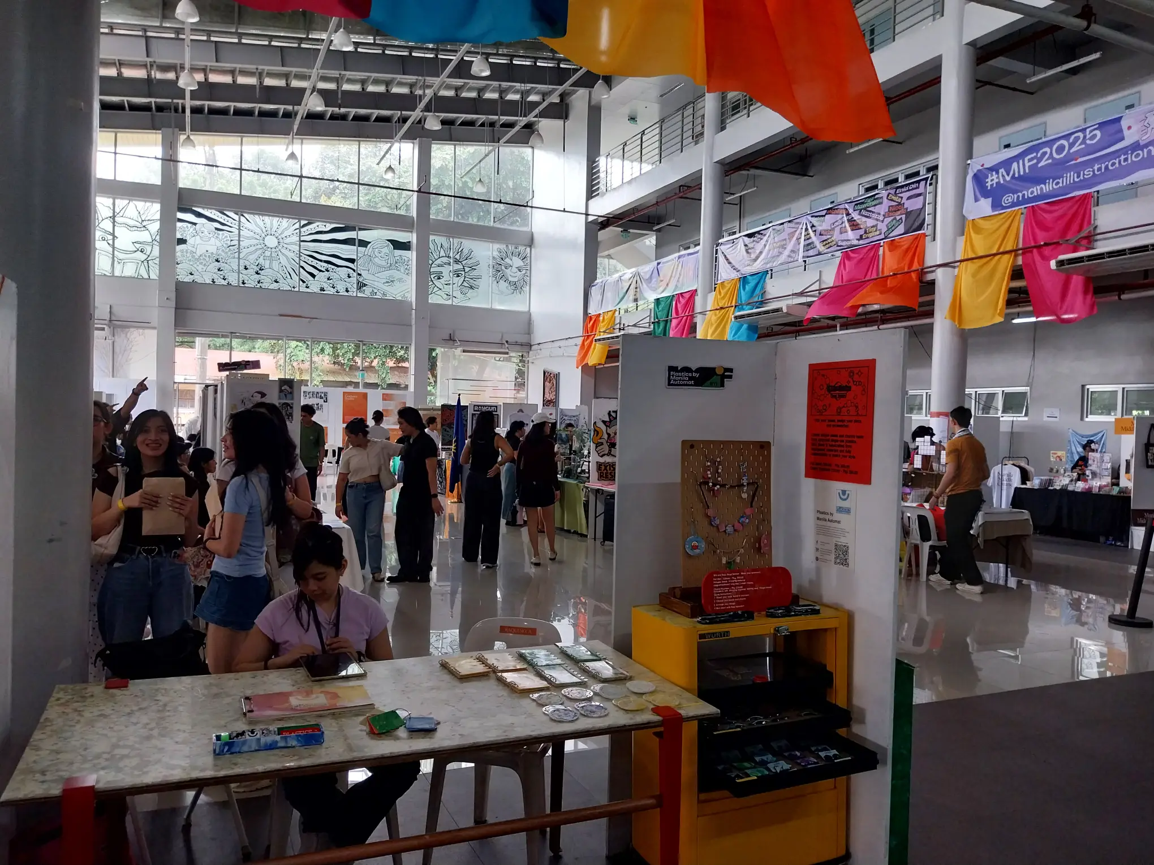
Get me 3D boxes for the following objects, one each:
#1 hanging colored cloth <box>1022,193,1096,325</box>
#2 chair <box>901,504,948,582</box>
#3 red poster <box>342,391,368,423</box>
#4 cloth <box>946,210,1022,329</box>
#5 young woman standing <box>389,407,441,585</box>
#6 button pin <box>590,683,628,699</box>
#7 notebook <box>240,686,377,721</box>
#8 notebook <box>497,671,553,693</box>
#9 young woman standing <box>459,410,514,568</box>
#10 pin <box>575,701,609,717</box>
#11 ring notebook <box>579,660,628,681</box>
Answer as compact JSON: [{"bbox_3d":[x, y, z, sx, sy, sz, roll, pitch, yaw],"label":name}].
[{"bbox_3d":[6.531,-2.340,11.761,0.200,1.630,1.000,1,1,-24],"label":"hanging colored cloth"},{"bbox_3d":[3.630,1.150,9.190,0.470,0.760,0.430,1,1,-34],"label":"chair"},{"bbox_3d":[-6.801,-0.747,26.600,0.750,0.970,0.030,1,1,-24],"label":"red poster"},{"bbox_3d":[5.883,-2.352,12.526,0.280,1.650,1.050,1,1,-24],"label":"cloth"},{"bbox_3d":[-1.578,0.597,8.450,0.380,1.690,0.480,1,1,-35],"label":"young woman standing"},{"bbox_3d":[0.104,0.805,2.691,0.120,0.011,0.106,1,1,-6],"label":"button pin"},{"bbox_3d":[-0.781,0.782,2.513,0.340,0.016,0.170,1,1,-24],"label":"notebook"},{"bbox_3d":[-0.165,0.776,2.700,0.108,0.018,0.168,1,1,-24],"label":"notebook"},{"bbox_3d":[-0.998,0.600,9.550,0.540,1.680,0.360,2,1,7],"label":"young woman standing"},{"bbox_3d":[0.043,0.790,2.474,0.100,0.010,0.100,2,1,0],"label":"pin"},{"bbox_3d":[0.090,0.781,2.843,0.105,0.018,0.168,1,1,-24],"label":"ring notebook"}]

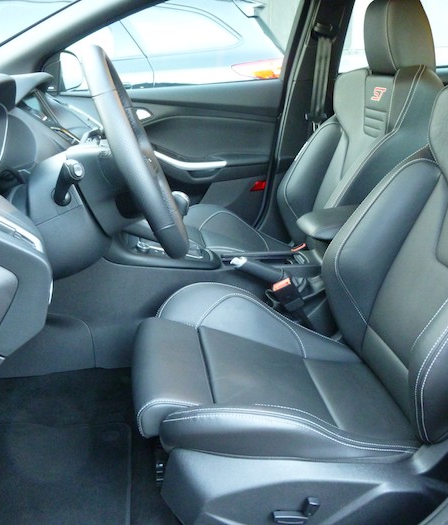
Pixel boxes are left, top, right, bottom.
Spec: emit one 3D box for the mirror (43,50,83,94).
[{"bbox_3d":[-0.605,-0.698,1.988,0.130,0.160,0.240,3,21,7],"label":"mirror"}]

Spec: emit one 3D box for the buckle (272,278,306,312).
[{"bbox_3d":[0.156,0.081,1.313,0.046,0.070,0.026,-34,21,6],"label":"buckle"}]

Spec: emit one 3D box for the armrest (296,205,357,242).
[{"bbox_3d":[0.326,-0.104,1.392,0.280,0.055,0.145,-3,21,-7],"label":"armrest"}]

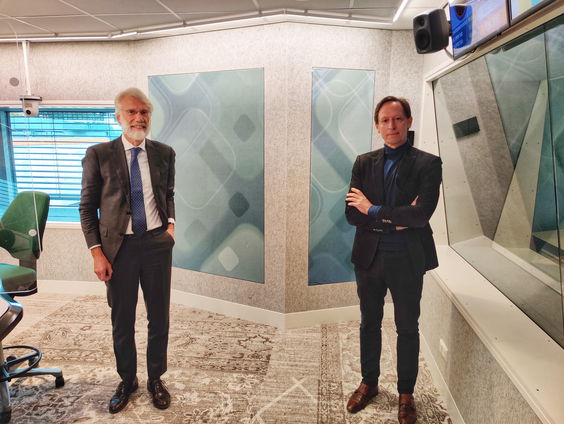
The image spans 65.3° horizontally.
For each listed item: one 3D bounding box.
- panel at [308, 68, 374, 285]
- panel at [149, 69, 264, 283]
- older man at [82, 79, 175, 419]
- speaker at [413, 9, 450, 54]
[{"bbox_3d":[0.485,-0.252,3.584,0.534,1.743,0.030,-3,10,-16],"label":"panel"},{"bbox_3d":[-0.669,-0.302,3.816,1.196,1.742,0.030,6,11,27],"label":"panel"},{"bbox_3d":[-0.852,0.240,2.538,0.520,1.853,0.330,-3,10,-16],"label":"older man"},{"bbox_3d":[0.940,-1.128,2.775,0.145,0.228,0.151,-19,16,-19],"label":"speaker"}]

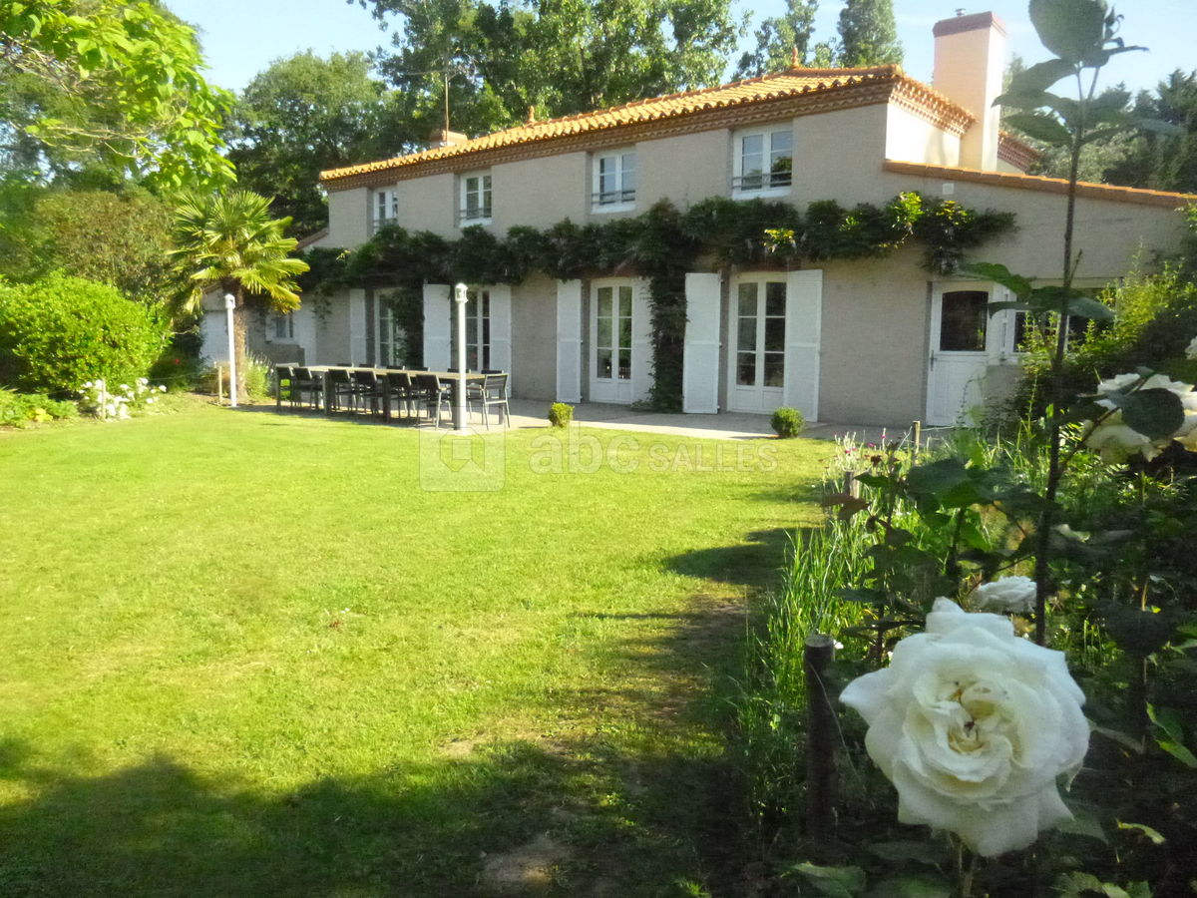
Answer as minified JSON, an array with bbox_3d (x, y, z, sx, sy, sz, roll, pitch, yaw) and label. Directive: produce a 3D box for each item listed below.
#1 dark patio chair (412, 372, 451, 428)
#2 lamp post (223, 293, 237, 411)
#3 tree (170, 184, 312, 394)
[{"bbox_3d":[-2.246,-0.701,12.433,0.530,0.800,0.560,7,10,38],"label":"dark patio chair"},{"bbox_3d":[-7.163,-1.923,16.921,0.200,2.190,0.200,7,9,39],"label":"lamp post"},{"bbox_3d":[-7.519,-3.184,18.037,2.850,4.310,2.850,7,9,39],"label":"tree"}]

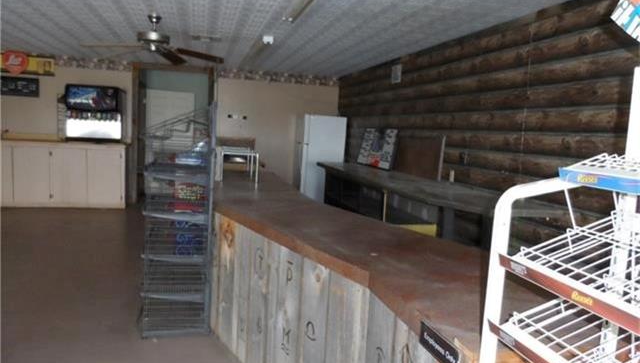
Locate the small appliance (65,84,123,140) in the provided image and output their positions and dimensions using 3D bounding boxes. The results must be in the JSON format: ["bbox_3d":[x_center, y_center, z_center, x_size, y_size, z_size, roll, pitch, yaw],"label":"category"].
[{"bbox_3d":[-3.592,-1.082,7.197,0.775,0.864,0.680,1,7,-15],"label":"small appliance"}]

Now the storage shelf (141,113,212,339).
[{"bbox_3d":[-1.034,0.224,3.301,0.460,1.564,0.800,1,7,-15],"label":"storage shelf"}]

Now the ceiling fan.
[{"bbox_3d":[-1.565,-1.405,4.186,1.360,0.350,1.360,1,7,-15],"label":"ceiling fan"}]

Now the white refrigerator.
[{"bbox_3d":[-0.037,-0.284,7.761,0.720,1.692,0.780,1,7,-15],"label":"white refrigerator"}]

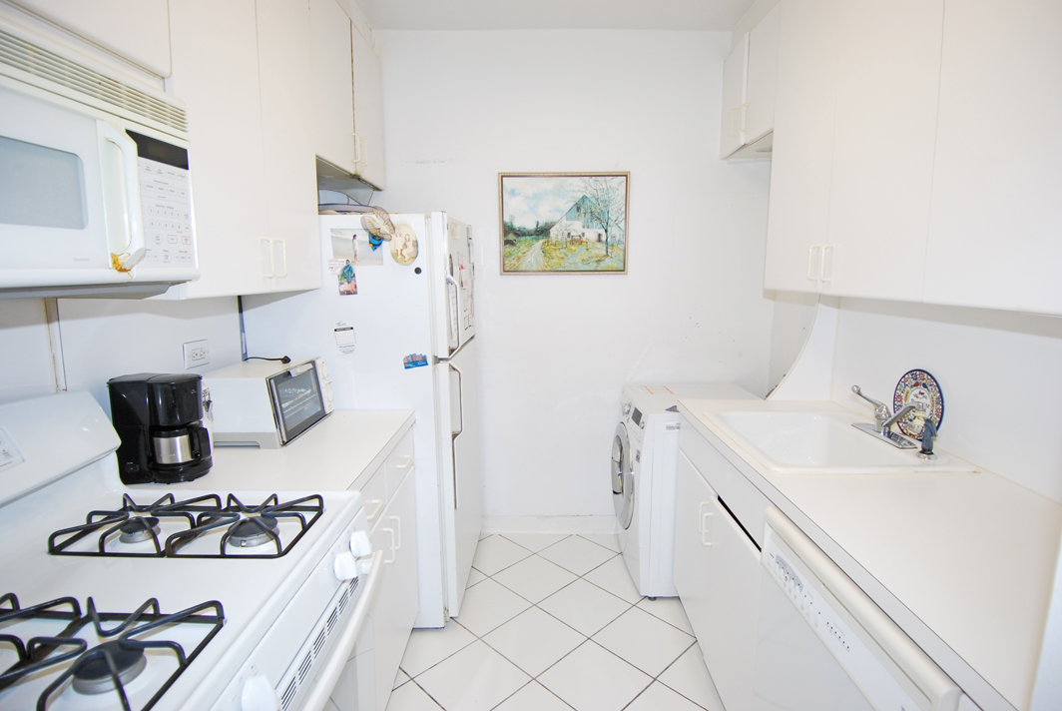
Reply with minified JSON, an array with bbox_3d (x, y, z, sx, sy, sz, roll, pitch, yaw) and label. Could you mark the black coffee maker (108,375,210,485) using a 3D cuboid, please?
[{"bbox_3d":[-0.962,0.184,1.423,0.204,0.274,0.165,0,9,1],"label":"black coffee maker"}]

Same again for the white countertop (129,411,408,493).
[{"bbox_3d":[-0.779,0.301,1.692,0.634,0.046,0.713,0,9,1],"label":"white countertop"}]

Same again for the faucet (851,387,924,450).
[{"bbox_3d":[1.125,0.189,1.709,0.125,0.154,0.350,0,9,1],"label":"faucet"}]

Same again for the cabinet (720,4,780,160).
[{"bbox_3d":[1.088,-1.137,2.279,0.324,0.450,0.612,0,9,1],"label":"cabinet"}]

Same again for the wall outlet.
[{"bbox_3d":[-1.090,-0.004,1.749,0.012,0.078,0.117,0,9,1],"label":"wall outlet"}]

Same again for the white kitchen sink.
[{"bbox_3d":[0.924,0.346,1.750,0.558,0.184,0.615,0,9,1],"label":"white kitchen sink"}]

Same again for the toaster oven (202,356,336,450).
[{"bbox_3d":[-0.882,0.147,1.801,0.280,0.224,0.395,0,9,1],"label":"toaster oven"}]

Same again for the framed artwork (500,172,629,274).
[{"bbox_3d":[0.166,-0.659,2.667,0.647,0.504,0.024,0,9,1],"label":"framed artwork"}]

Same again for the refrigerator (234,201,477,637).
[{"bbox_3d":[-0.669,0.239,2.430,0.780,1.650,0.767,0,9,1],"label":"refrigerator"}]

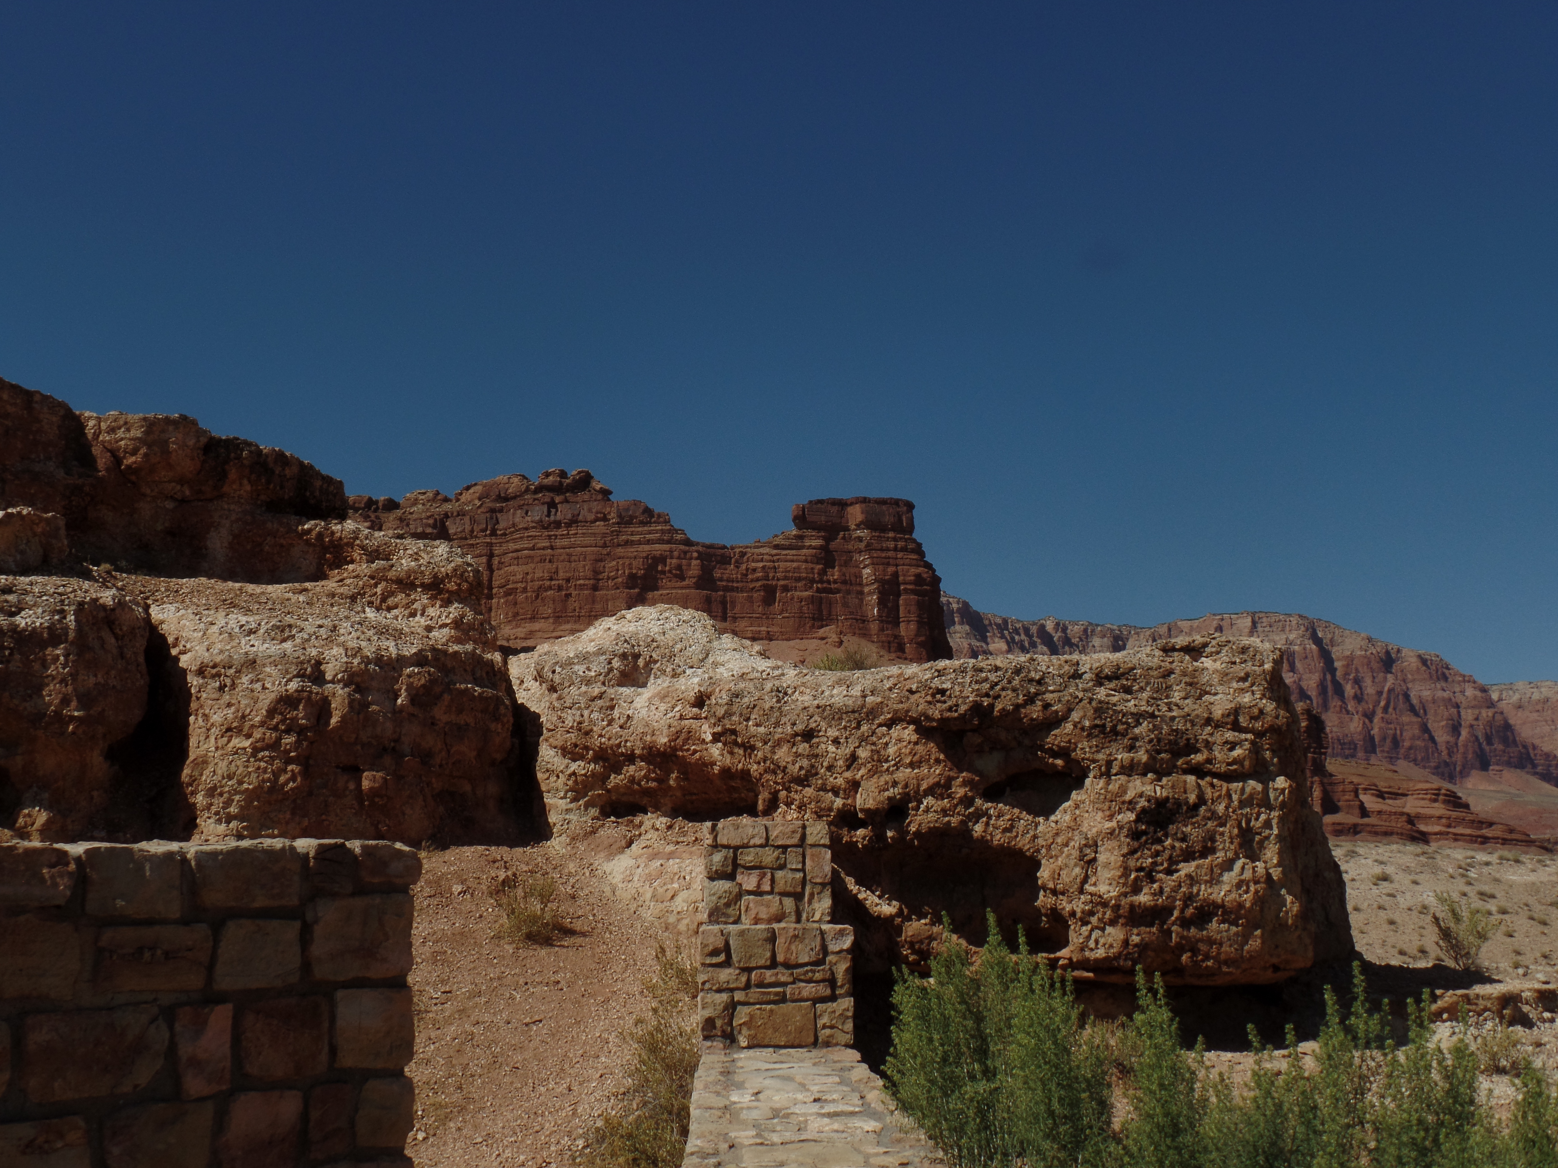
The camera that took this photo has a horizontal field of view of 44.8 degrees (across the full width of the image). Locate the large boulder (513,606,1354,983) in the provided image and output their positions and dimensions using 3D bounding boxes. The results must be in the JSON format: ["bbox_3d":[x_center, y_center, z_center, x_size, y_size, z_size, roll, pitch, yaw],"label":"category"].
[{"bbox_3d":[1.137,1.501,12.863,5.400,2.350,2.900,-2,-9,14],"label":"large boulder"}]

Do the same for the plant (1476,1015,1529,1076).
[{"bbox_3d":[3.980,2.534,10.362,0.290,0.350,0.280,0,-7,0],"label":"plant"}]

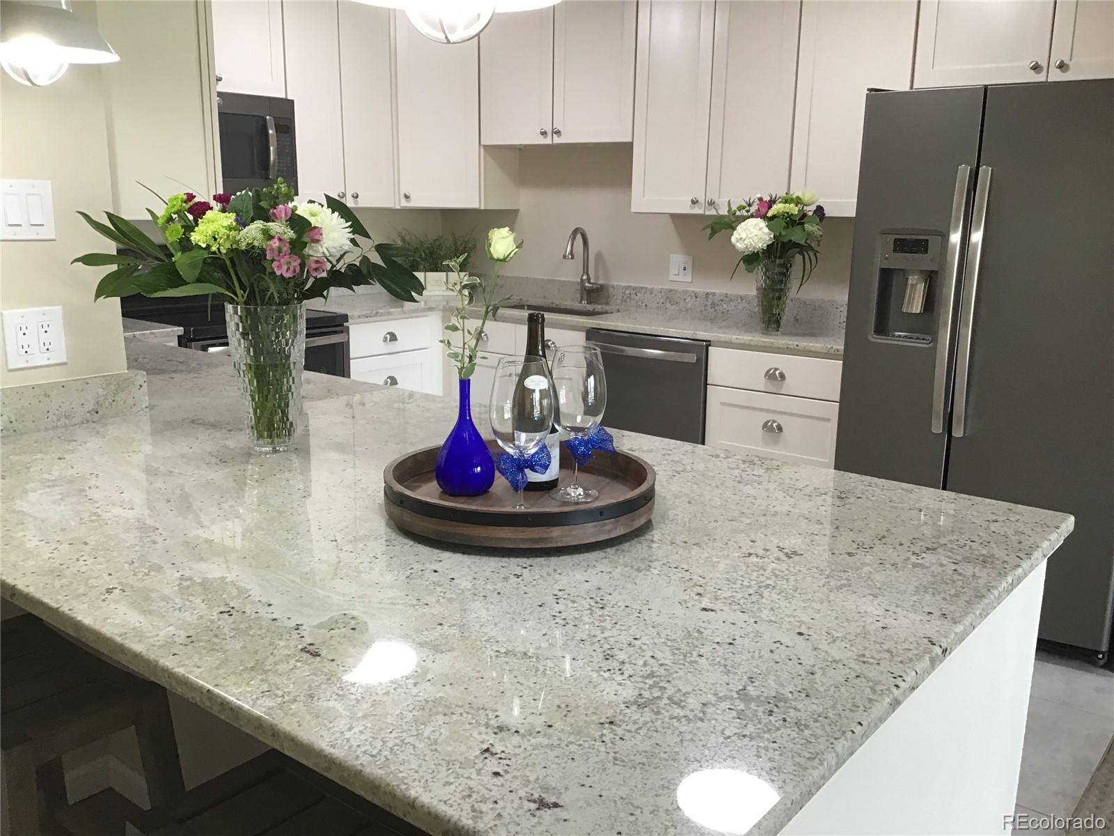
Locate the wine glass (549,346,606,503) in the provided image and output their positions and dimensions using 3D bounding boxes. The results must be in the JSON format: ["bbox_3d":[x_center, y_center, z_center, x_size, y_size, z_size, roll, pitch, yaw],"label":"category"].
[{"bbox_3d":[0.032,0.010,1.641,0.096,0.245,0.096,1,12,0],"label":"wine glass"}]

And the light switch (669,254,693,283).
[{"bbox_3d":[0.577,-0.699,4.664,0.121,0.121,0.012,11,15,38],"label":"light switch"}]

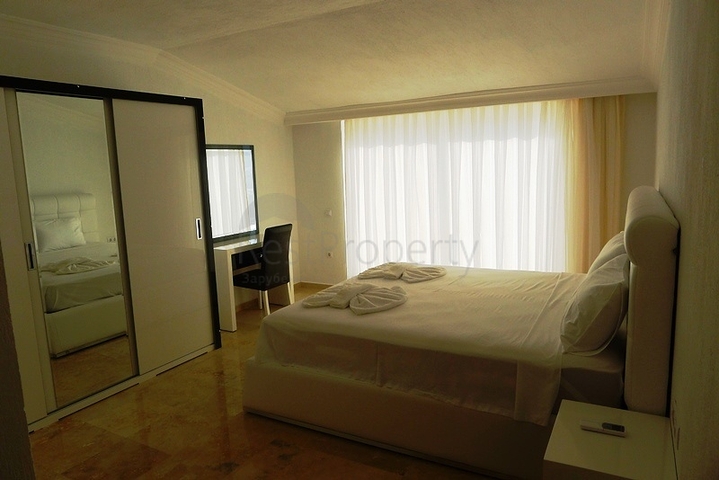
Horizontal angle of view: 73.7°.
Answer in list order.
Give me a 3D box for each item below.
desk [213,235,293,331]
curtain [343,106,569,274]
[{"bbox_3d":[-1.135,0.407,4.998,0.397,0.783,0.993,2,9,27],"label":"desk"},{"bbox_3d":[0.928,-0.340,5.137,2.475,2.044,0.117,2,9,27],"label":"curtain"}]

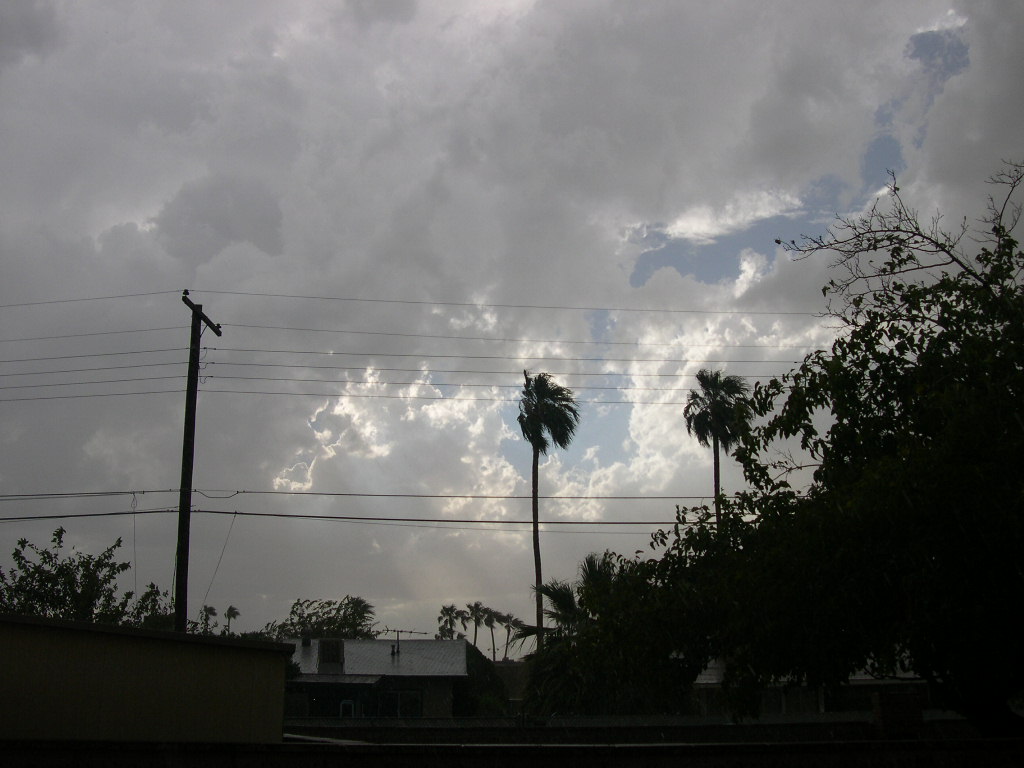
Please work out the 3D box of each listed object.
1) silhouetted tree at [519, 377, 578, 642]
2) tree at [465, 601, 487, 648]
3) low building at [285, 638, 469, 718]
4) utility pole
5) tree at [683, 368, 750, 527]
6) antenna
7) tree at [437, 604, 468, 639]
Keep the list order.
[{"bbox_3d":[1.771,7.859,56.704,3.200,17.590,3.200,0,-13,0],"label":"silhouetted tree"},{"bbox_3d":[-4.705,32.608,144.368,3.100,9.440,3.100,0,-13,0],"label":"tree"},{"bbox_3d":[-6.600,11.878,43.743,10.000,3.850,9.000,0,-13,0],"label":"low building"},{"bbox_3d":[-6.448,3.480,22.808,0.400,10.640,2.500,0,-13,2],"label":"utility pole"},{"bbox_3d":[10.367,7.700,55.714,3.400,17.450,3.400,0,-13,0],"label":"tree"},{"bbox_3d":[-4.054,9.854,43.191,1.800,1.000,2.000,4,-14,-15],"label":"antenna"},{"bbox_3d":[-7.511,32.163,141.391,4.000,8.950,4.000,0,-13,0],"label":"tree"}]

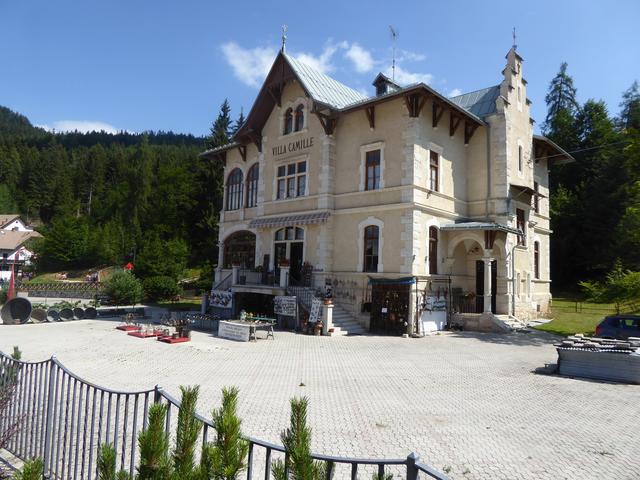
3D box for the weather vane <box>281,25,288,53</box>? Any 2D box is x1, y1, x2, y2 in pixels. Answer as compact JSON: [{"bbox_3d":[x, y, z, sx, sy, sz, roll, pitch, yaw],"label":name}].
[{"bbox_3d":[-2.206,-12.432,28.435,0.485,1.667,0.353,-3,-7,42],"label":"weather vane"}]

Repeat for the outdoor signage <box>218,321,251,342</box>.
[{"bbox_3d":[-3.736,3.948,19.990,2.171,0.667,0.061,-3,-7,45],"label":"outdoor signage"}]

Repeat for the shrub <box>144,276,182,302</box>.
[{"bbox_3d":[-14.799,4.651,43.430,3.737,2.474,3.232,1,-5,0],"label":"shrub"}]

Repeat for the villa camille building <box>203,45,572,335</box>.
[{"bbox_3d":[4.342,-3.007,33.453,18.786,17.170,17.574,-3,-7,42],"label":"villa camille building"}]

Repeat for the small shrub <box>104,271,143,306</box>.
[{"bbox_3d":[-16.875,4.165,39.693,3.232,2.979,3.131,1,-5,0],"label":"small shrub"}]

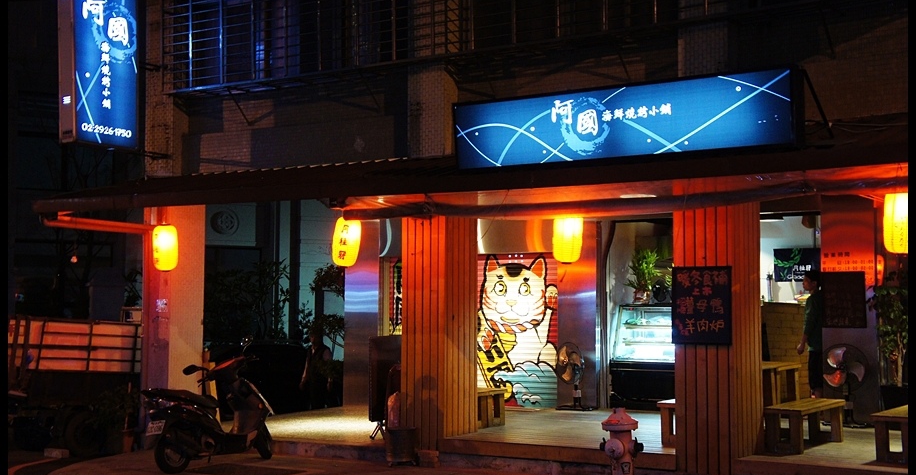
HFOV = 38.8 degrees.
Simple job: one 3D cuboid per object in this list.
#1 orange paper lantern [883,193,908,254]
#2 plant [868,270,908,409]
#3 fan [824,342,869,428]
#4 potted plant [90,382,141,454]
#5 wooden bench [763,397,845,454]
[{"bbox_3d":[2.984,-0.105,8.792,0.240,0.450,0.240,-2,-4,35],"label":"orange paper lantern"},{"bbox_3d":[4.692,1.167,13.861,0.650,1.600,0.650,-2,-4,34],"label":"plant"},{"bbox_3d":[4.056,1.543,13.601,0.470,0.820,0.400,-2,-4,35],"label":"fan"},{"bbox_3d":[-3.672,1.927,14.040,0.500,0.750,0.500,0,-3,0],"label":"potted plant"},{"bbox_3d":[3.085,1.662,11.514,0.315,0.375,1.250,-2,-3,32],"label":"wooden bench"}]

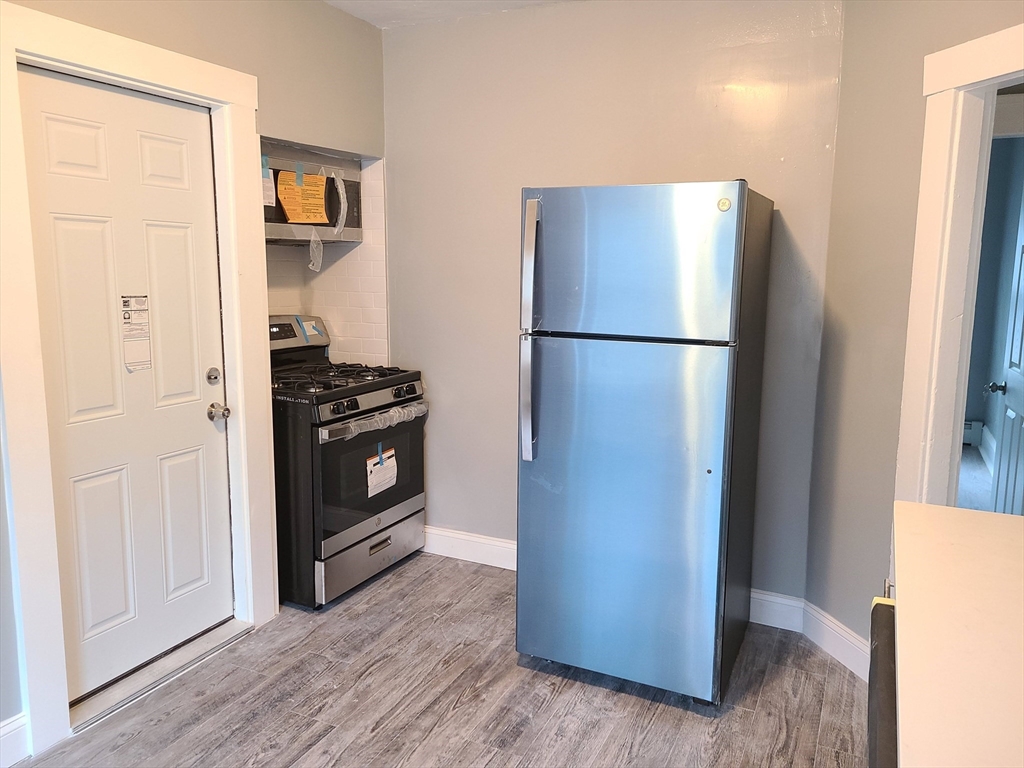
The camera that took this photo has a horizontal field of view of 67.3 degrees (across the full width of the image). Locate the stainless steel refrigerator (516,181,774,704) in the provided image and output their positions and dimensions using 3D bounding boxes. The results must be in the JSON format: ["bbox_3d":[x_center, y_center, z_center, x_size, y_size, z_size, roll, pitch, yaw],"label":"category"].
[{"bbox_3d":[0.496,0.169,2.830,0.705,1.705,0.797,5,10,26],"label":"stainless steel refrigerator"}]

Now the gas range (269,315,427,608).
[{"bbox_3d":[-0.875,0.307,3.573,0.710,1.180,0.760,5,10,26],"label":"gas range"}]

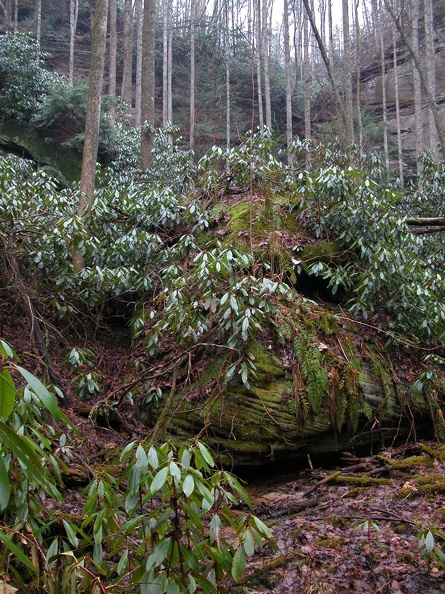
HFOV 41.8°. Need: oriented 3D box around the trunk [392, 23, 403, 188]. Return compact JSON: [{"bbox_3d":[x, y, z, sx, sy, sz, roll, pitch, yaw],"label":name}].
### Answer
[{"bbox_3d":[5.237,-5.734,17.416,0.090,5.320,0.090,0,-9,0],"label":"trunk"}]

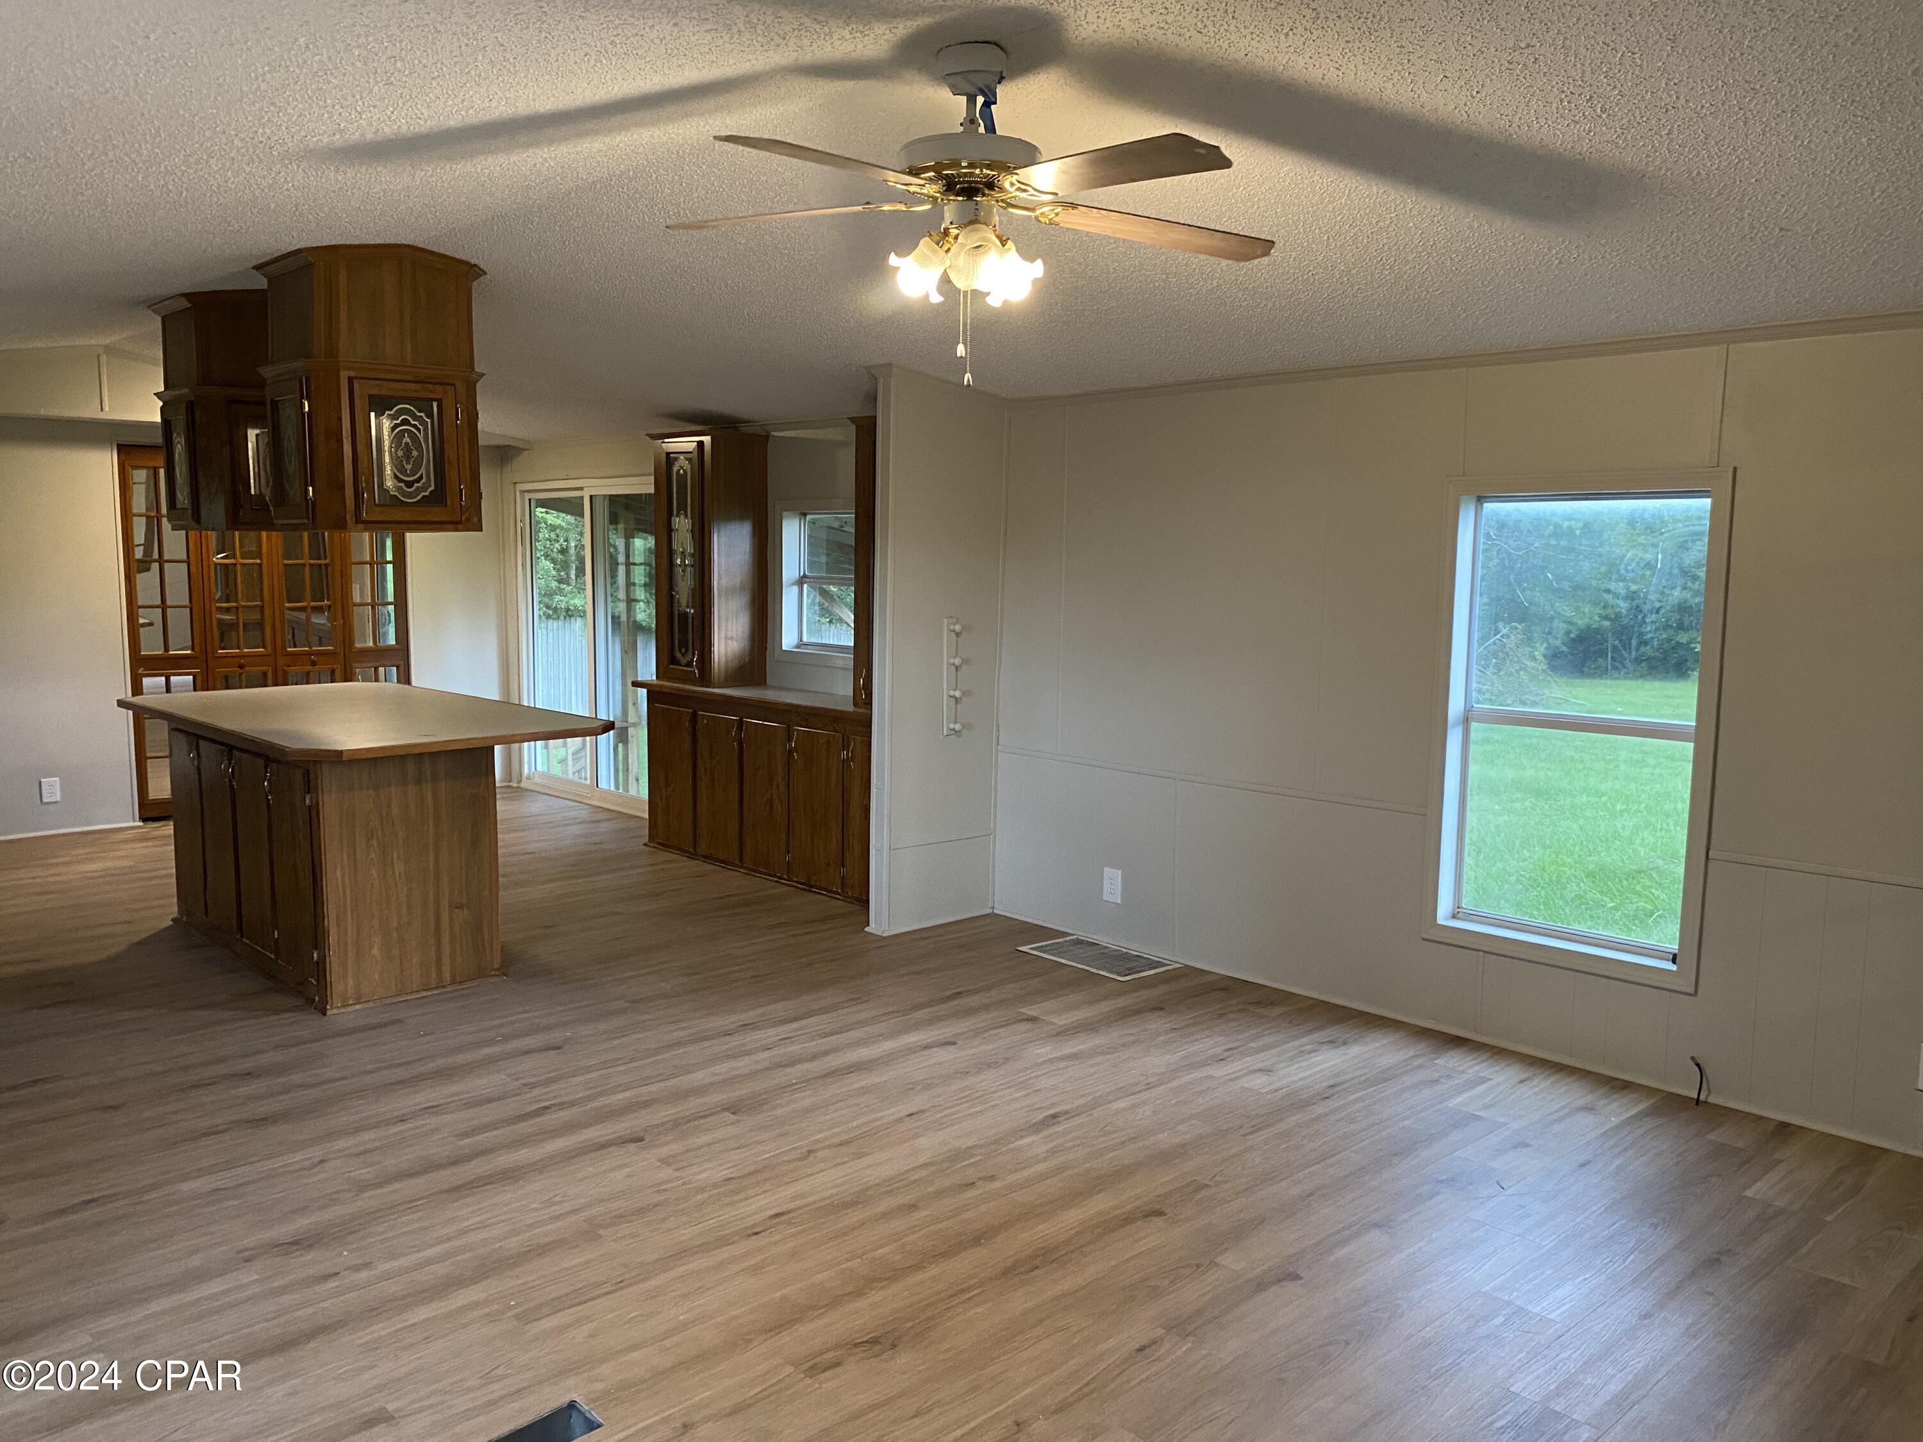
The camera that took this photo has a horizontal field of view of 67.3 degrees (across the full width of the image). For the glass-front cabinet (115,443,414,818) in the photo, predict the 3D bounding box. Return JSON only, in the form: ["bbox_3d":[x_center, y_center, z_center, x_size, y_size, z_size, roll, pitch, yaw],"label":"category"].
[{"bbox_3d":[-4.037,-0.529,8.421,1.537,2.024,0.300,-5,9,-44],"label":"glass-front cabinet"}]

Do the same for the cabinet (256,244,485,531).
[{"bbox_3d":[-2.010,-1.111,4.921,0.595,0.926,0.559,-6,10,-44],"label":"cabinet"}]

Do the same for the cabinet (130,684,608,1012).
[{"bbox_3d":[-2.340,0.413,5.574,1.095,0.912,2.135,-6,10,-44],"label":"cabinet"}]

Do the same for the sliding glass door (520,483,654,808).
[{"bbox_3d":[-2.168,-0.450,8.537,0.093,1.918,1.732,-6,10,-44],"label":"sliding glass door"}]

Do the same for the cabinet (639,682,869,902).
[{"bbox_3d":[-0.820,0.298,6.861,0.408,0.854,2.081,-6,10,-44],"label":"cabinet"}]

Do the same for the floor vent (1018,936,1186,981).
[{"bbox_3d":[0.525,0.899,5.509,0.325,0.012,0.547,-6,10,-44],"label":"floor vent"}]

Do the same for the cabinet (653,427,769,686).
[{"bbox_3d":[-1.297,-0.818,7.298,0.329,1.250,0.544,-6,10,-44],"label":"cabinet"}]

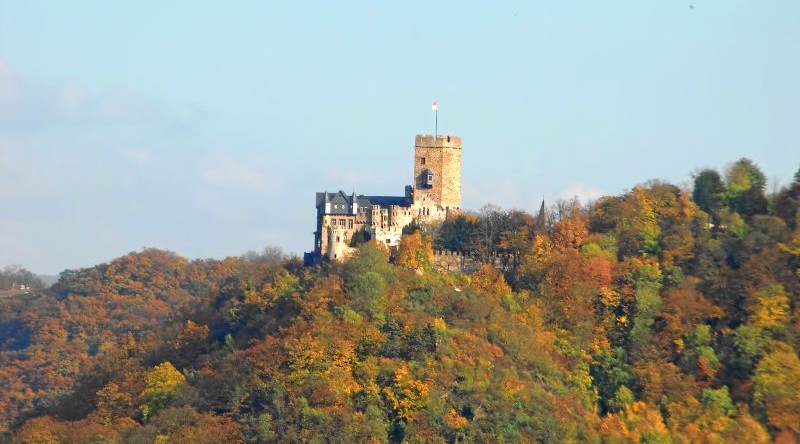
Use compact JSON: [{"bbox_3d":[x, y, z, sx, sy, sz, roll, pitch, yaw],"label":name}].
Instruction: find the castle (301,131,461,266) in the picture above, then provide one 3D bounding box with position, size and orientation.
[{"bbox_3d":[-4.760,-6.779,1600.000,40.644,35.923,28.000,-1,-3,12],"label":"castle"}]

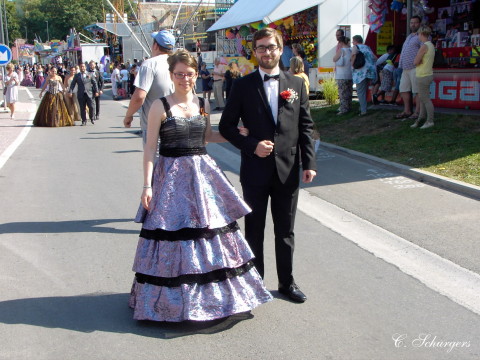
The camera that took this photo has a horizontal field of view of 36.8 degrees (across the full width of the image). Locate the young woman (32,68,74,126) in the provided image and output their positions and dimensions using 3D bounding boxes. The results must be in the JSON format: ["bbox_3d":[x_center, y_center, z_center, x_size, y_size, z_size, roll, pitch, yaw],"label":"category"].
[{"bbox_3d":[-5.380,-2.425,20.800,1.180,1.660,1.050,-3,9,-12],"label":"young woman"}]

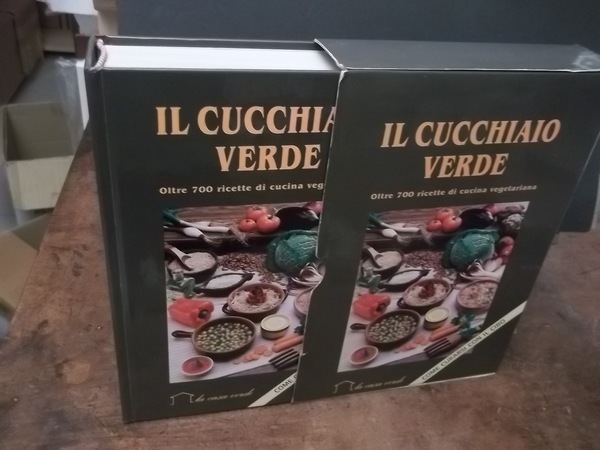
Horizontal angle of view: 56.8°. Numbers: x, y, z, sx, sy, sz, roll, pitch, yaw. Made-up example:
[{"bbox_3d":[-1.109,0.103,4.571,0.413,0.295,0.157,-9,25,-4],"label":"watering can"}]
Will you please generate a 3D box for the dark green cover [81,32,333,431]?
[{"bbox_3d":[-0.029,0.016,0.348,0.170,0.246,0.046,-4,35,-15],"label":"dark green cover"}]

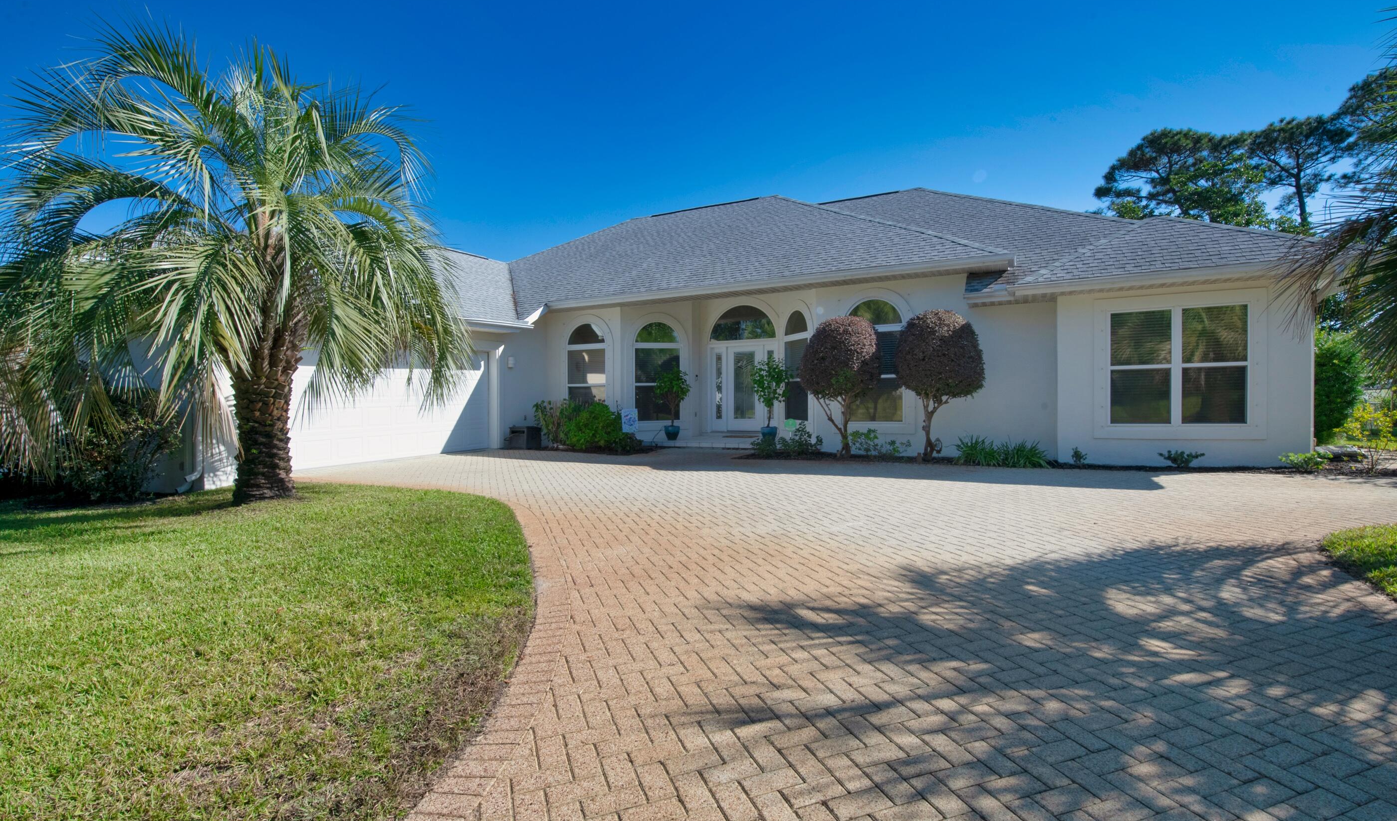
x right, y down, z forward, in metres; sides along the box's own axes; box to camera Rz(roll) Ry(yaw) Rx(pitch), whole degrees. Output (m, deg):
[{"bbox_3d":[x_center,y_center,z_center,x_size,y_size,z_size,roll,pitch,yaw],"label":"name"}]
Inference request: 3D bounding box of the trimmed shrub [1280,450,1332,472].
[{"bbox_3d":[8.309,0.703,8.500,0.550,0.290,0.500,0,-1,21],"label":"trimmed shrub"}]

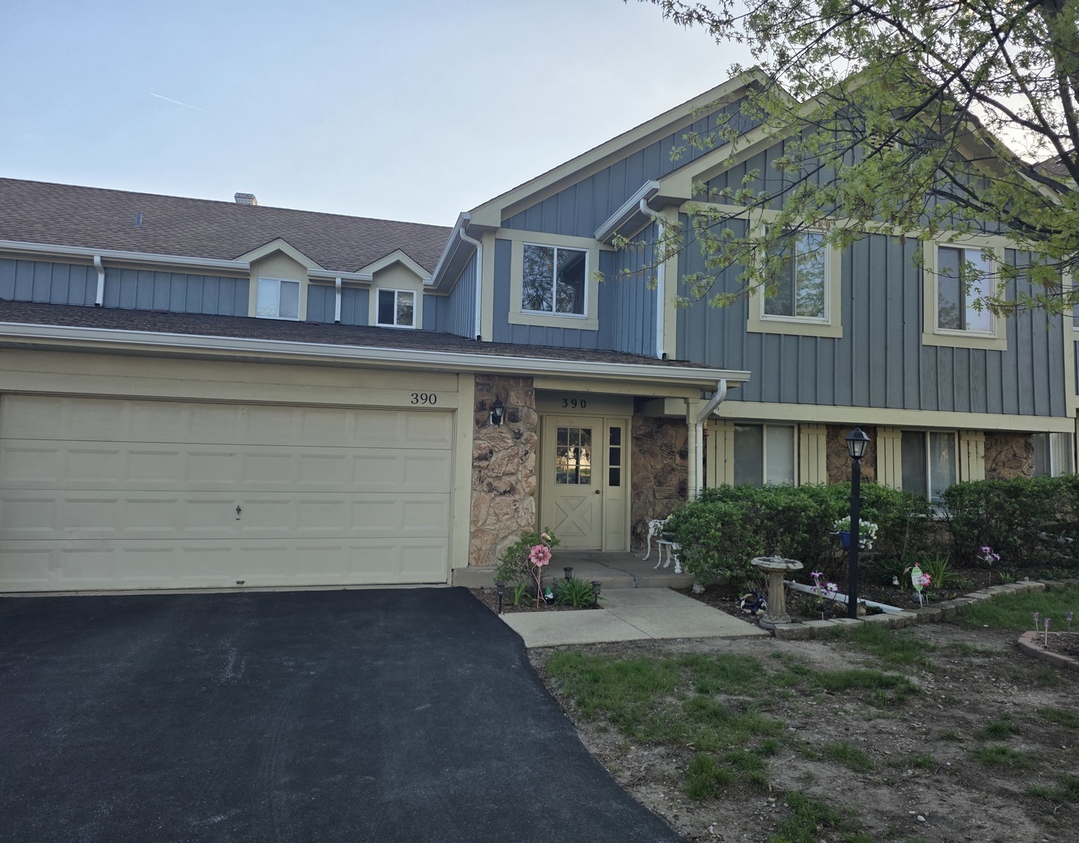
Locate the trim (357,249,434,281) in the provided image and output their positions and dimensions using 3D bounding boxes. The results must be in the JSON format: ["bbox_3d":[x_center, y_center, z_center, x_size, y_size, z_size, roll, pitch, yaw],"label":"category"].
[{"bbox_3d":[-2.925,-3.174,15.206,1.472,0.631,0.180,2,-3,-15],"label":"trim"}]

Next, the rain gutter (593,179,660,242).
[{"bbox_3d":[1.329,-3.232,11.640,0.140,0.120,2.450,2,-4,-15],"label":"rain gutter"}]

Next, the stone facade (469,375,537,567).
[{"bbox_3d":[-0.471,0.612,9.176,0.790,2.300,0.200,2,-4,-14],"label":"stone facade"}]

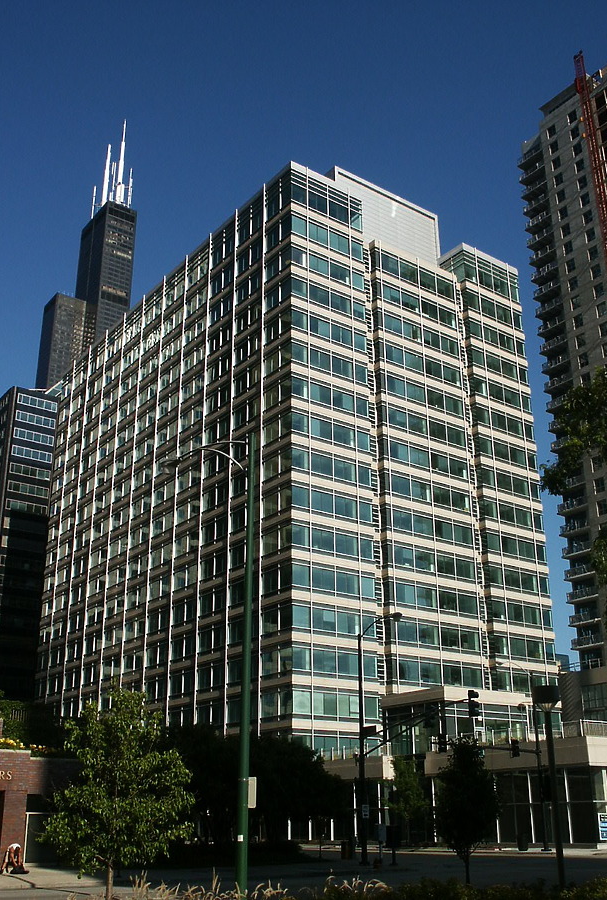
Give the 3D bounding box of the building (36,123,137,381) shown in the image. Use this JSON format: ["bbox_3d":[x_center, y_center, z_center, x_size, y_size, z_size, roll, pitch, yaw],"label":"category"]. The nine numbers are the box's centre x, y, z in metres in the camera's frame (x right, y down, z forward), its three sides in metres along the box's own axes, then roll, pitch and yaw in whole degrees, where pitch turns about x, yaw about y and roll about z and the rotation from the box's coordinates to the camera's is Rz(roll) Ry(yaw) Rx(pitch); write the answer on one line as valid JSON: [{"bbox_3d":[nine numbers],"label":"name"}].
[{"bbox_3d":[-158.869,-11.735,660.578,68.600,525.000,68.600,15,-27,-33],"label":"building"}]

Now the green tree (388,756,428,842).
[{"bbox_3d":[6.566,22.389,57.992,2.800,5.500,2.800,-3,-22,5],"label":"green tree"}]

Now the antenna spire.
[{"bbox_3d":[-153.240,-220.596,735.087,21.000,84.000,39.000,15,-27,-33],"label":"antenna spire"}]

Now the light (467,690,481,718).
[{"bbox_3d":[6.106,9.079,32.591,0.420,1.030,0.370,15,-27,-33],"label":"light"}]

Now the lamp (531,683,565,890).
[{"bbox_3d":[5.433,7.542,20.280,0.580,4.600,0.580,-6,-23,13],"label":"lamp"}]

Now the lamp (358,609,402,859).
[{"bbox_3d":[3.067,11.379,36.108,0.450,9.450,2.950,15,-27,-33],"label":"lamp"}]

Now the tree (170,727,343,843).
[{"bbox_3d":[-2.077,15.775,42.112,7.800,5.900,6.500,1,-22,-3],"label":"tree"}]

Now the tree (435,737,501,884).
[{"bbox_3d":[3.670,8.209,20.297,1.500,3.400,1.500,-4,-22,9],"label":"tree"}]

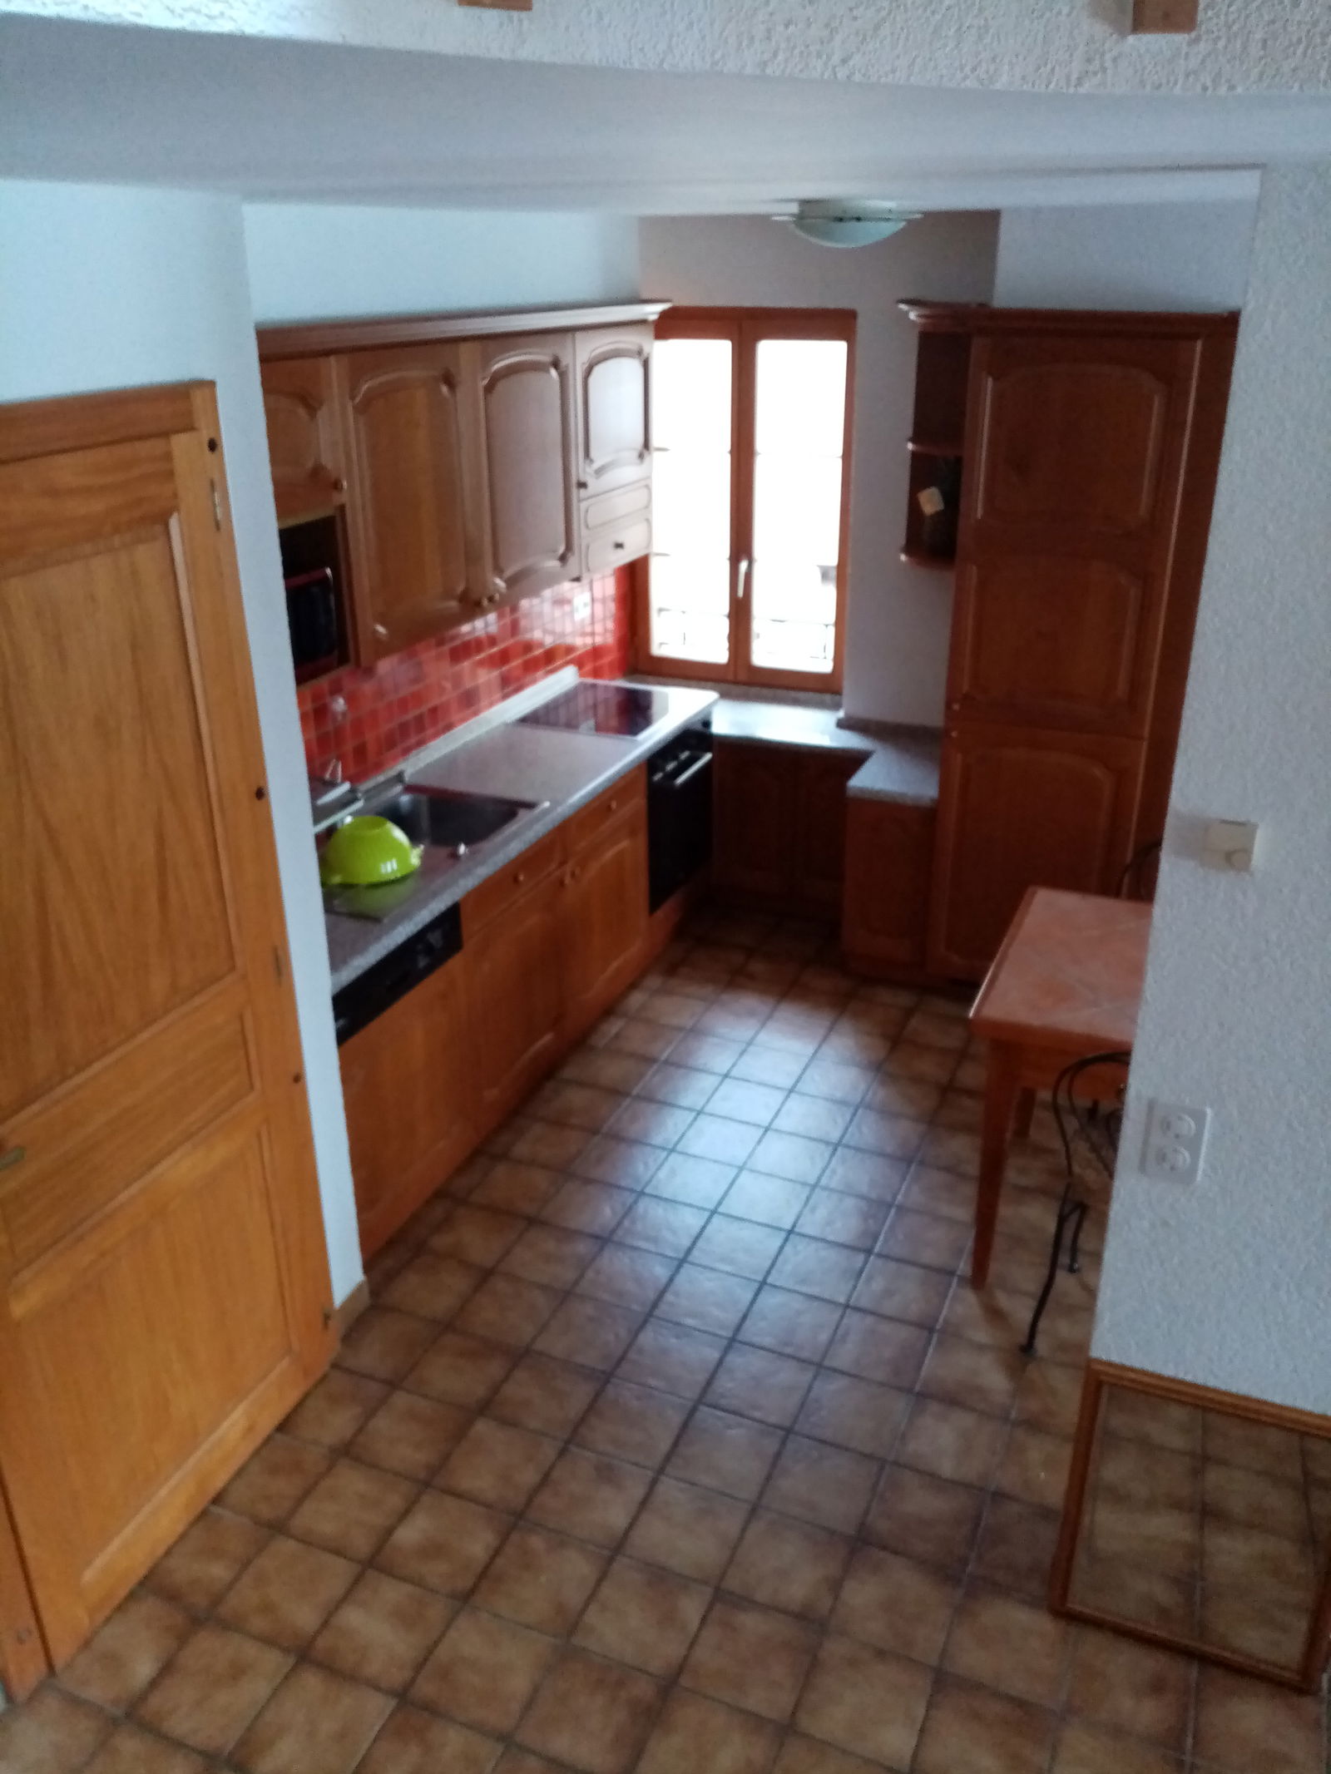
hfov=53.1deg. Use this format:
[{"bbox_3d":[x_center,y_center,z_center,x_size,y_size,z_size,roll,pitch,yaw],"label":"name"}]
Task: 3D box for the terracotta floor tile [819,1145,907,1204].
[{"bbox_3d":[0.556,0.810,3.748,0.197,0.010,0.197,9,26,22],"label":"terracotta floor tile"}]

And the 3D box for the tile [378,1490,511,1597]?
[{"bbox_3d":[-0.428,1.273,2.589,0.200,0.010,0.200,9,25,22],"label":"tile"}]

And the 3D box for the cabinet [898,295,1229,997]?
[{"bbox_3d":[1.195,-0.703,4.304,0.980,2.211,0.618,10,26,21],"label":"cabinet"}]

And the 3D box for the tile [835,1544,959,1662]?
[{"bbox_3d":[0.427,1.320,2.458,0.200,0.010,0.200,9,25,22],"label":"tile"}]

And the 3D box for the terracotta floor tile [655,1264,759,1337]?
[{"bbox_3d":[0.100,0.998,3.225,0.196,0.010,0.196,9,26,22],"label":"terracotta floor tile"}]

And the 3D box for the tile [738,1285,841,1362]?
[{"bbox_3d":[0.299,1.050,3.207,0.197,0.010,0.197,9,26,22],"label":"tile"}]

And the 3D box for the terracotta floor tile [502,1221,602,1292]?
[{"bbox_3d":[-0.287,0.934,3.382,0.196,0.010,0.196,9,26,22],"label":"terracotta floor tile"}]

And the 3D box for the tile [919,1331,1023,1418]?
[{"bbox_3d":[0.679,1.093,2.989,0.196,0.010,0.196,9,26,22],"label":"tile"}]

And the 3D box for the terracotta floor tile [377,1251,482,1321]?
[{"bbox_3d":[-0.569,0.978,3.250,0.195,0.014,0.195,9,26,22],"label":"terracotta floor tile"}]

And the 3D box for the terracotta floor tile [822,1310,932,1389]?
[{"bbox_3d":[0.489,1.058,3.041,0.199,0.012,0.199,10,26,21],"label":"terracotta floor tile"}]

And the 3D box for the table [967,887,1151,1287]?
[{"bbox_3d":[1.273,0.558,3.253,0.960,0.745,0.804,9,25,22],"label":"table"}]

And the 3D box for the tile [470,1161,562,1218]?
[{"bbox_3d":[-0.398,0.820,3.606,0.199,0.012,0.199,10,26,21],"label":"tile"}]

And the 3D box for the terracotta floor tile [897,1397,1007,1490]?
[{"bbox_3d":[0.597,1.164,2.789,0.199,0.012,0.199,10,26,21],"label":"terracotta floor tile"}]

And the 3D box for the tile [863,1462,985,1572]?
[{"bbox_3d":[0.511,1.242,2.625,0.195,0.014,0.195,9,26,22],"label":"tile"}]

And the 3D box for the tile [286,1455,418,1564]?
[{"bbox_3d":[-0.635,1.272,2.725,0.197,0.010,0.197,9,26,22],"label":"tile"}]

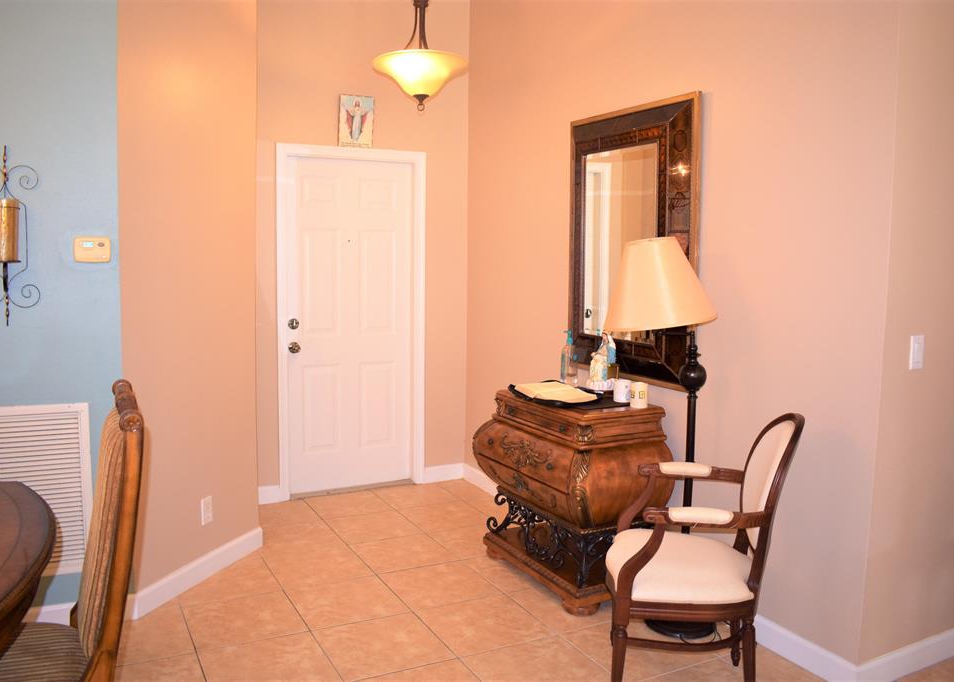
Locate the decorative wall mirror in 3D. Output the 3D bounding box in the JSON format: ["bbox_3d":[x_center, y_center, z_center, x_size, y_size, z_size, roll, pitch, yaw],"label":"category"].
[{"bbox_3d":[0.696,-0.443,3.482,0.050,1.185,0.880,-2,6,-27],"label":"decorative wall mirror"}]

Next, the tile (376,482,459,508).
[{"bbox_3d":[-0.388,0.990,4.849,0.427,0.010,0.427,-1,6,-27],"label":"tile"}]

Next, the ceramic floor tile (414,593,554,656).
[{"bbox_3d":[0.036,1.126,3.040,0.427,0.013,0.427,-2,6,-27],"label":"ceramic floor tile"}]

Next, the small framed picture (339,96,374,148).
[{"bbox_3d":[-0.727,-1.322,4.634,0.220,0.313,0.020,-2,6,-28],"label":"small framed picture"}]

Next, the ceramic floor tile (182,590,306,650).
[{"bbox_3d":[-0.943,1.131,3.108,0.427,0.010,0.427,-1,6,-27],"label":"ceramic floor tile"}]

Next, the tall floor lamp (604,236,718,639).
[{"bbox_3d":[0.717,0.356,3.002,0.490,1.540,0.440,-2,6,-27],"label":"tall floor lamp"}]

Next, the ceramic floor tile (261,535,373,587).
[{"bbox_3d":[-0.743,1.065,3.614,0.428,0.013,0.428,-2,6,-27],"label":"ceramic floor tile"}]

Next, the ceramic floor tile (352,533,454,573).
[{"bbox_3d":[-0.375,1.075,3.887,0.427,0.010,0.427,-1,6,-27],"label":"ceramic floor tile"}]

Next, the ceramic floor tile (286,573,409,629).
[{"bbox_3d":[-0.548,1.101,3.230,0.427,0.013,0.427,-2,6,-27],"label":"ceramic floor tile"}]

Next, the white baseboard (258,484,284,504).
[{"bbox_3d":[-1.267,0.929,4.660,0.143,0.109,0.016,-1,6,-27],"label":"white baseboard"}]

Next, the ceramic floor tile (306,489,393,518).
[{"bbox_3d":[-0.759,0.983,4.570,0.426,0.013,0.426,-2,6,-27],"label":"ceramic floor tile"}]

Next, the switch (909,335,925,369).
[{"bbox_3d":[1.429,0.038,2.491,0.073,0.115,0.012,-2,6,-28],"label":"switch"}]

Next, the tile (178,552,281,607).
[{"bbox_3d":[-1.142,1.093,3.490,0.427,0.010,0.427,-1,6,-27],"label":"tile"}]

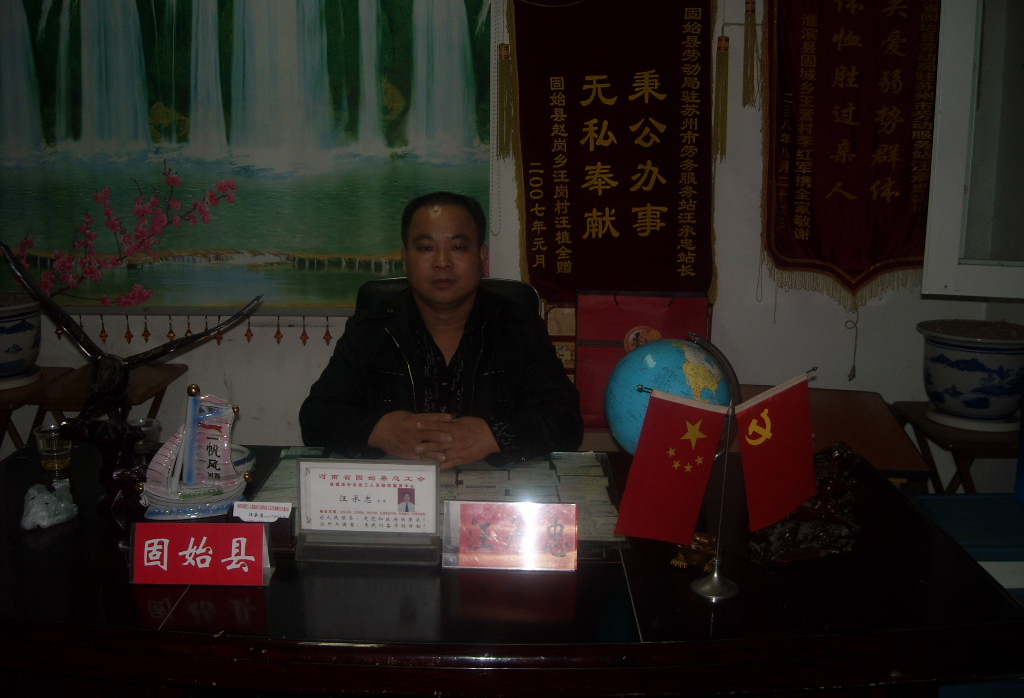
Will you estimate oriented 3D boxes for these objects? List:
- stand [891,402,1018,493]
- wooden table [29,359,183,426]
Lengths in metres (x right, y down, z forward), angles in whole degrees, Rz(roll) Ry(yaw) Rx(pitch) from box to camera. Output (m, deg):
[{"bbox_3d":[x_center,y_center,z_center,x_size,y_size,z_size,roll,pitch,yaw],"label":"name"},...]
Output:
[{"bbox_3d":[1.228,0.530,2.804,0.320,0.670,0.450,1,12,0],"label":"stand"},{"bbox_3d":[-1.186,0.427,3.132,0.320,0.670,0.470,1,12,0],"label":"wooden table"}]

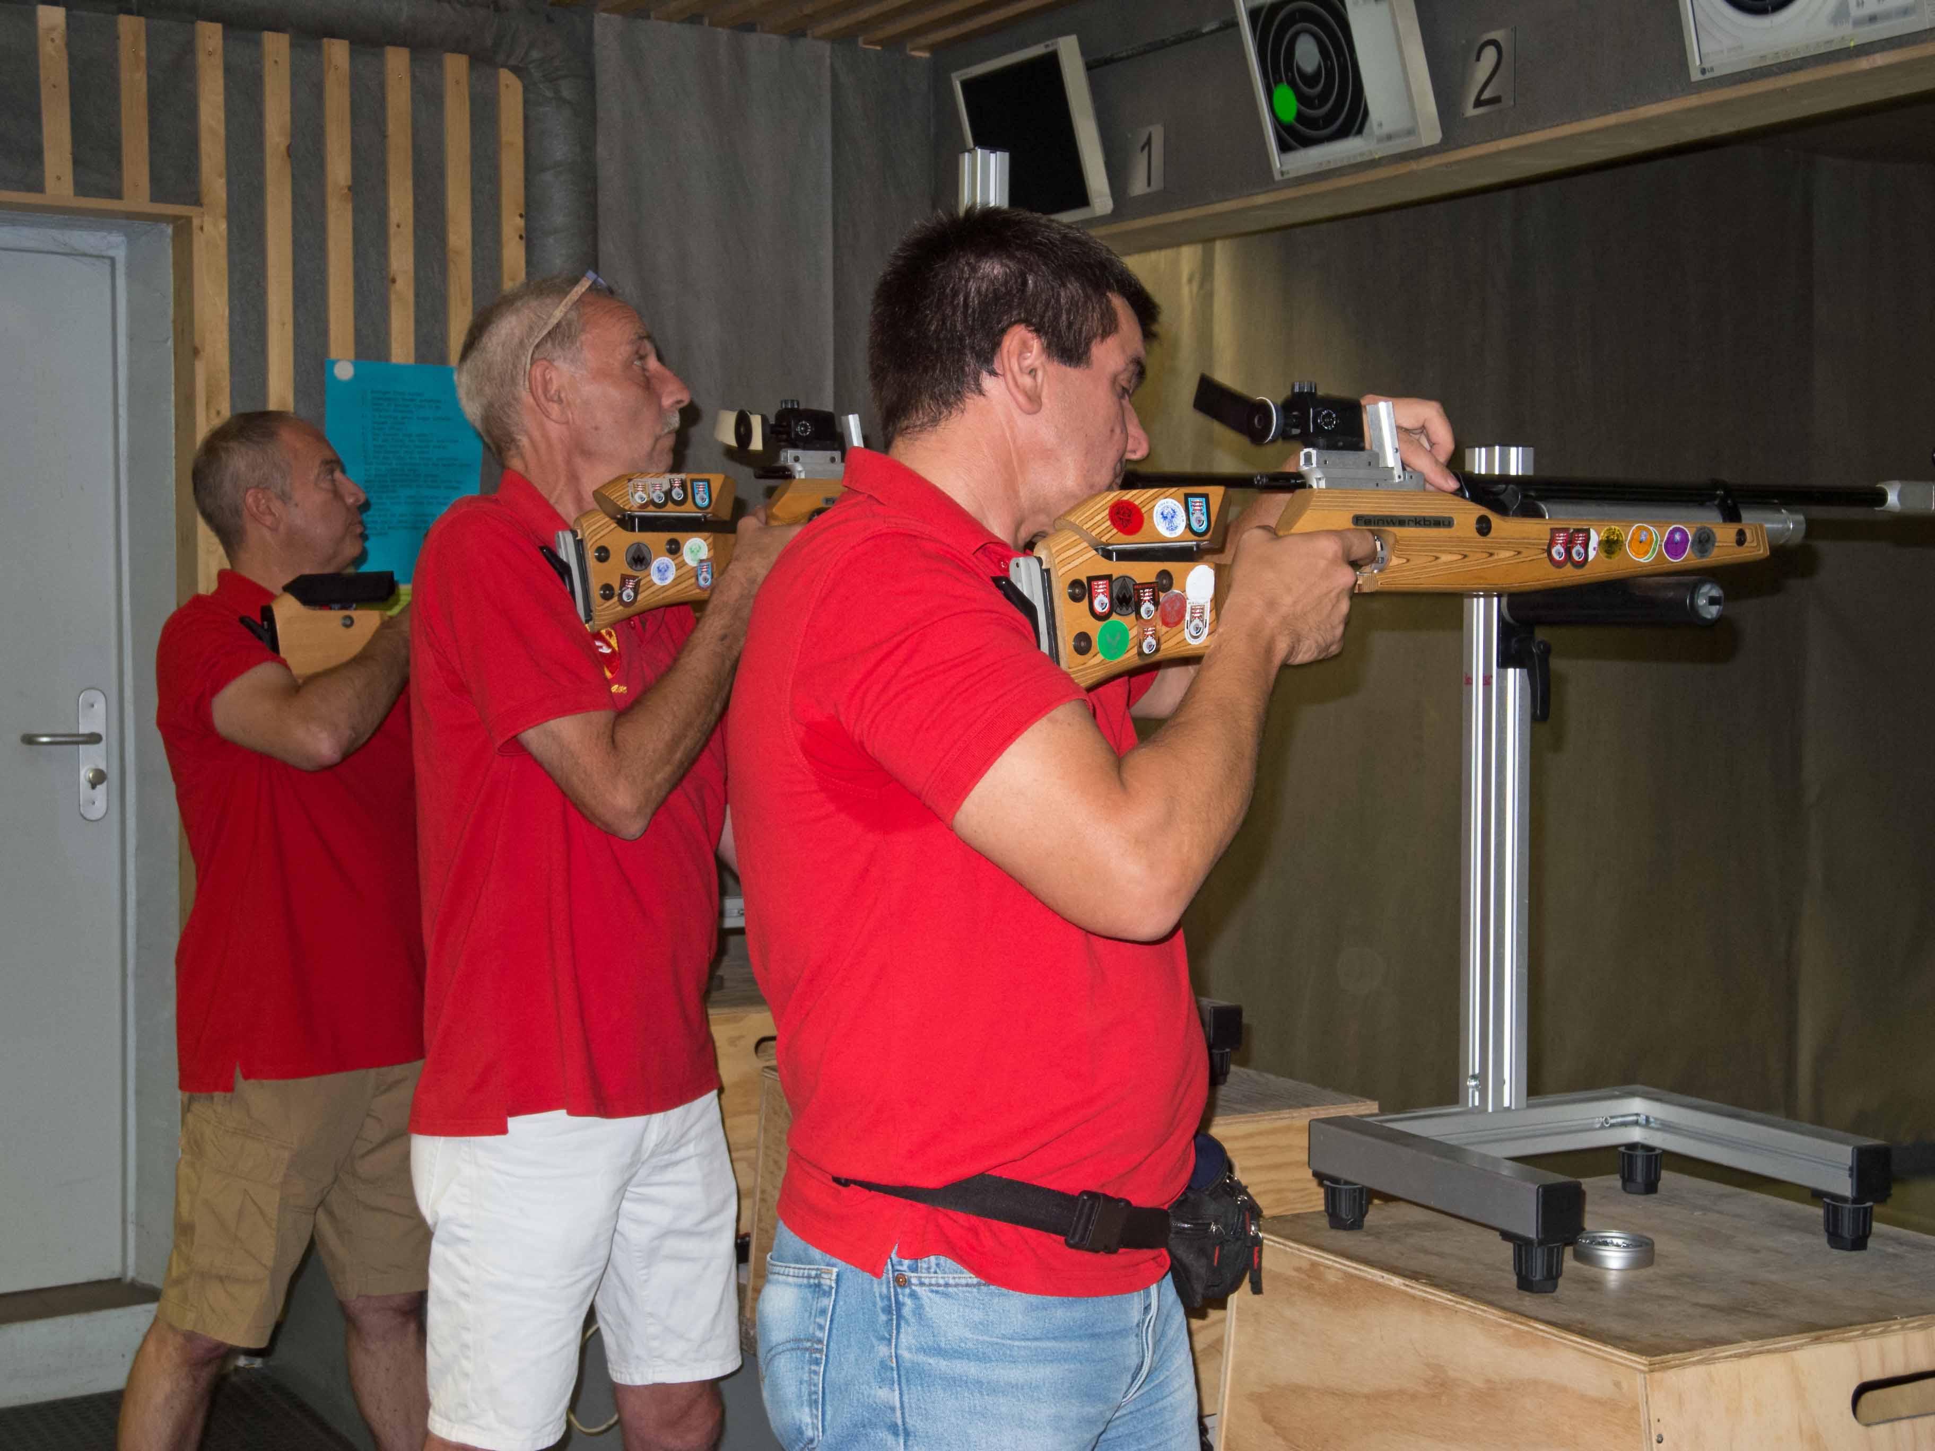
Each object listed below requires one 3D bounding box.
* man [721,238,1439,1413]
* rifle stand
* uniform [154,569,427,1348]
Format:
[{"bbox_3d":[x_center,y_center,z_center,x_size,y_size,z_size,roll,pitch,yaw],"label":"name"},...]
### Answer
[{"bbox_3d":[0.115,0.480,2.170,0.570,1.750,0.540,1,3,14],"label":"man"},{"bbox_3d":[0.515,0.095,2.277,0.360,0.650,0.291,-1,3,-28],"label":"rifle stand"},{"bbox_3d":[-0.850,0.290,3.700,0.380,1.000,0.480,0,3,5],"label":"uniform"}]

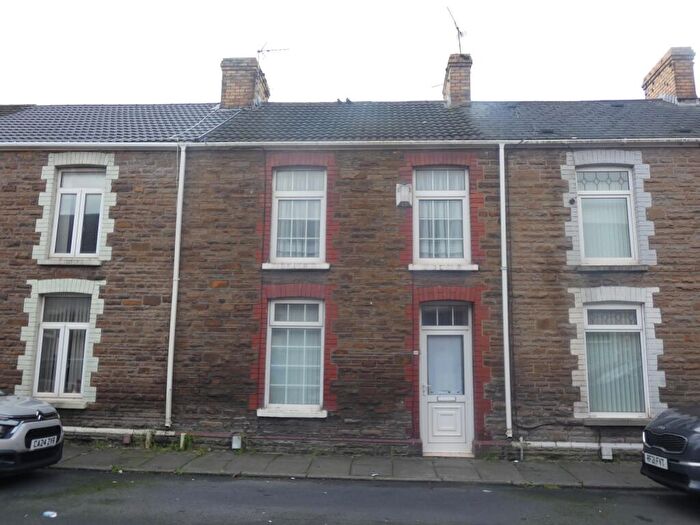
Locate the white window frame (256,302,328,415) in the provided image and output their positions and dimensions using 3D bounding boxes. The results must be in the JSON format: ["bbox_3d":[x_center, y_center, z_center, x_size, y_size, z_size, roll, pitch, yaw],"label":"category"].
[{"bbox_3d":[-0.902,1.545,8.849,1.124,1.865,0.240,0,-7,3],"label":"white window frame"}]

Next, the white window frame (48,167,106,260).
[{"bbox_3d":[-4.877,-0.869,9.860,0.874,1.613,0.070,0,-9,4],"label":"white window frame"}]

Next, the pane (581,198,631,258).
[{"bbox_3d":[4.182,-0.559,8.910,0.723,0.985,0.030,0,-7,3],"label":"pane"}]

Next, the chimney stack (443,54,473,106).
[{"bbox_3d":[2.648,-4.160,13.489,0.559,1.311,1.400,0,-9,4],"label":"chimney stack"}]

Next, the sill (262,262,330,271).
[{"bbox_3d":[-0.876,0.077,9.007,1.107,0.099,0.180,0,-7,3],"label":"sill"}]

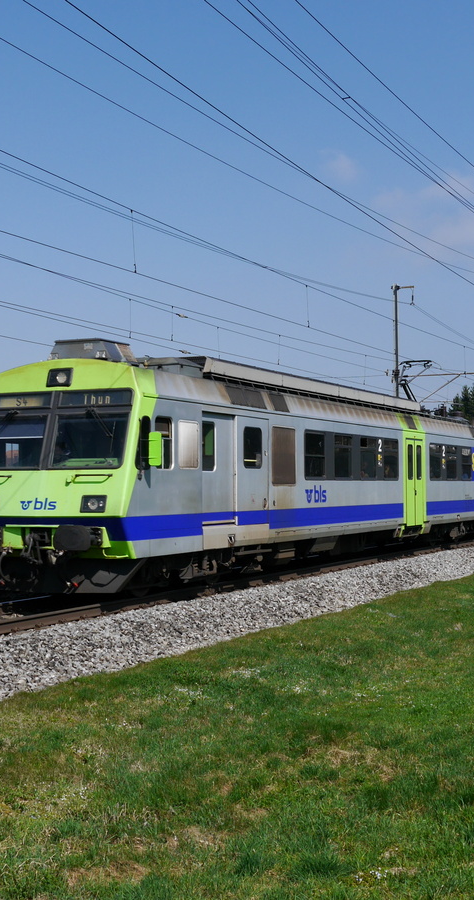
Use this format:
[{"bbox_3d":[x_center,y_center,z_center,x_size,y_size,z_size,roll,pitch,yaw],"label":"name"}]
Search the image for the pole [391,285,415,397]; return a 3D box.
[{"bbox_3d":[7.820,-1.981,61.449,1.090,11.550,0.350,-1,-2,23],"label":"pole"}]

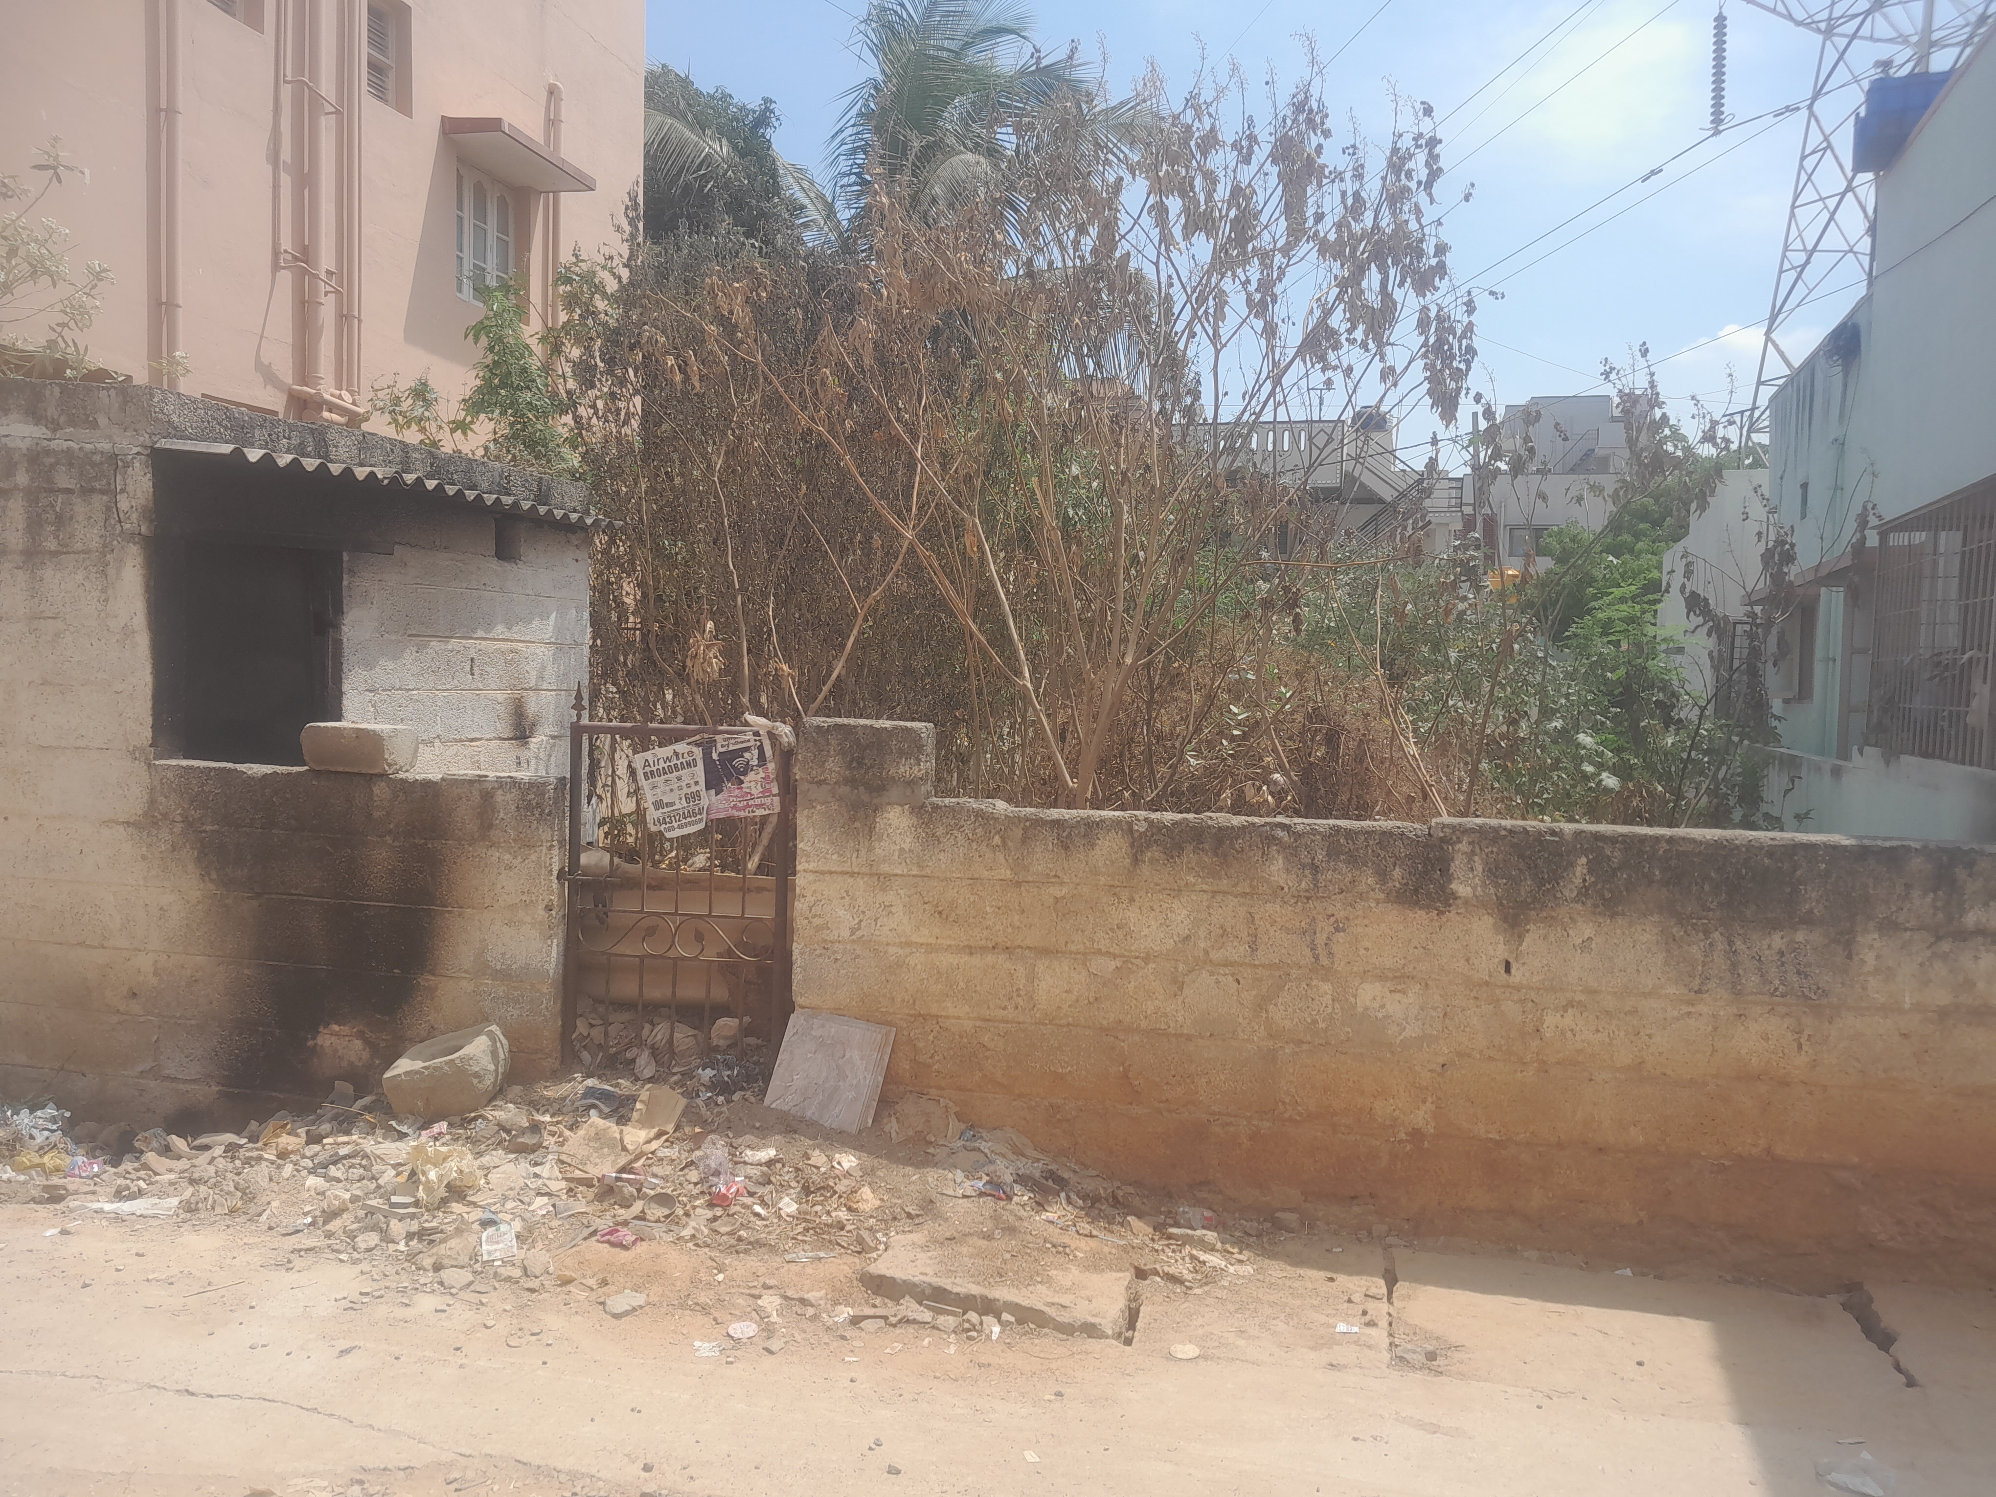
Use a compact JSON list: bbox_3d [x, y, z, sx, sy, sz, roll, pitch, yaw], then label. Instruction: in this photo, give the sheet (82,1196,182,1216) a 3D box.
[{"bbox_3d":[-2.562,1.353,4.596,0.280,0.030,0.140,0,0,4],"label":"sheet"}]

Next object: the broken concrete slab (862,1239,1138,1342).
[{"bbox_3d":[0.016,1.359,3.927,0.632,0.075,0.450,10,3,12],"label":"broken concrete slab"}]

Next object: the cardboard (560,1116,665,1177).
[{"bbox_3d":[-1.135,1.152,4.502,0.268,0.060,0.227,7,20,32],"label":"cardboard"}]

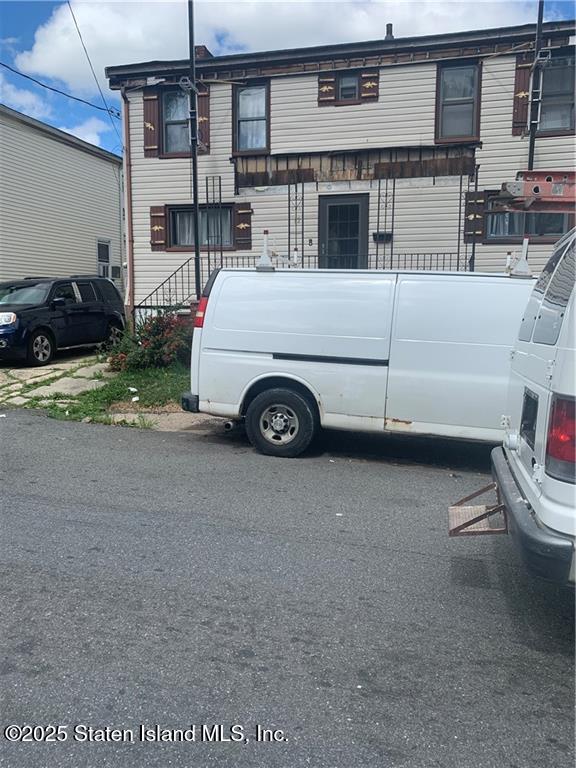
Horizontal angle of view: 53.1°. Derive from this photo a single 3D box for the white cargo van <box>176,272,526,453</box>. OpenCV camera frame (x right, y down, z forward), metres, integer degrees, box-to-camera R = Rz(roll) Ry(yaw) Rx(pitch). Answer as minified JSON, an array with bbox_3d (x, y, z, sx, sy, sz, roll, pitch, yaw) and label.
[{"bbox_3d":[1.894,-0.213,6.664,6.050,2.100,2.010,4,9,15],"label":"white cargo van"}]

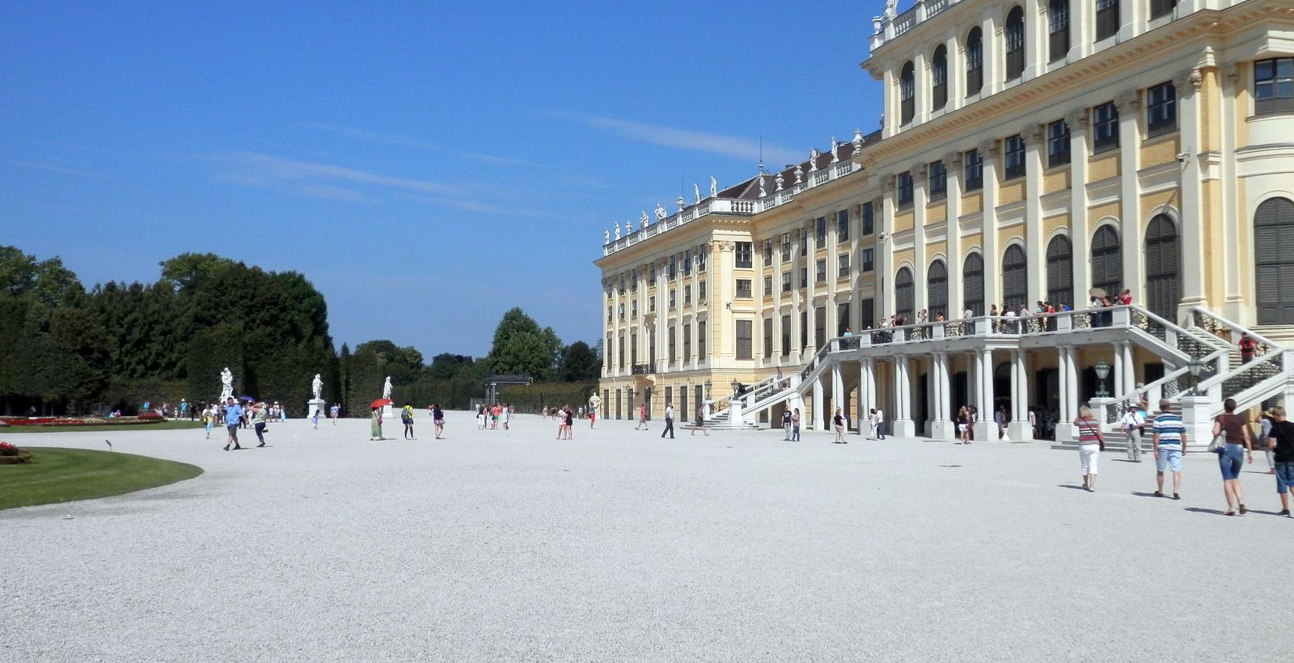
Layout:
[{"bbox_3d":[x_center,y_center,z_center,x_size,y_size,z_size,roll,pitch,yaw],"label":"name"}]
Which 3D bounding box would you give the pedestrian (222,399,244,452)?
[{"bbox_3d":[-13.726,3.091,41.000,0.600,1.750,0.720,-3,-4,41],"label":"pedestrian"}]

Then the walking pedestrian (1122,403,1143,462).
[{"bbox_3d":[13.994,2.924,35.500,0.650,1.710,0.480,-1,-3,22],"label":"walking pedestrian"}]

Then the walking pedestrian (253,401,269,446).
[{"bbox_3d":[-14.088,3.385,45.000,0.620,1.640,0.500,1,-3,-14],"label":"walking pedestrian"}]

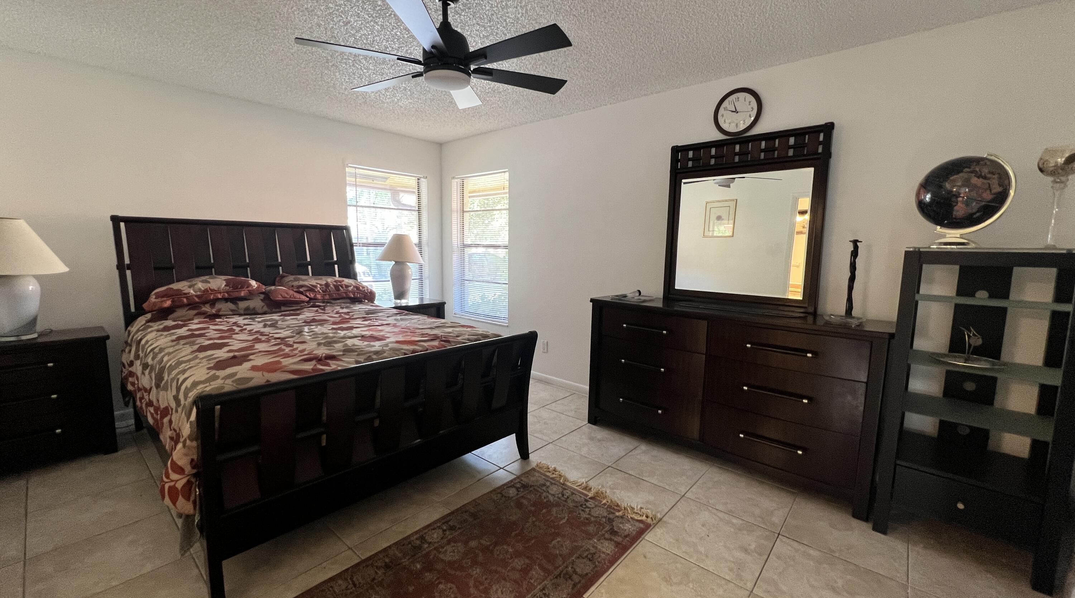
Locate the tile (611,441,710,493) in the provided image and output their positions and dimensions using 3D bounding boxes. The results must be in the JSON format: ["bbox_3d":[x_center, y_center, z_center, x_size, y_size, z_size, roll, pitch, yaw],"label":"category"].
[{"bbox_3d":[0.783,1.065,2.567,0.458,0.010,0.458,6,8,41],"label":"tile"}]

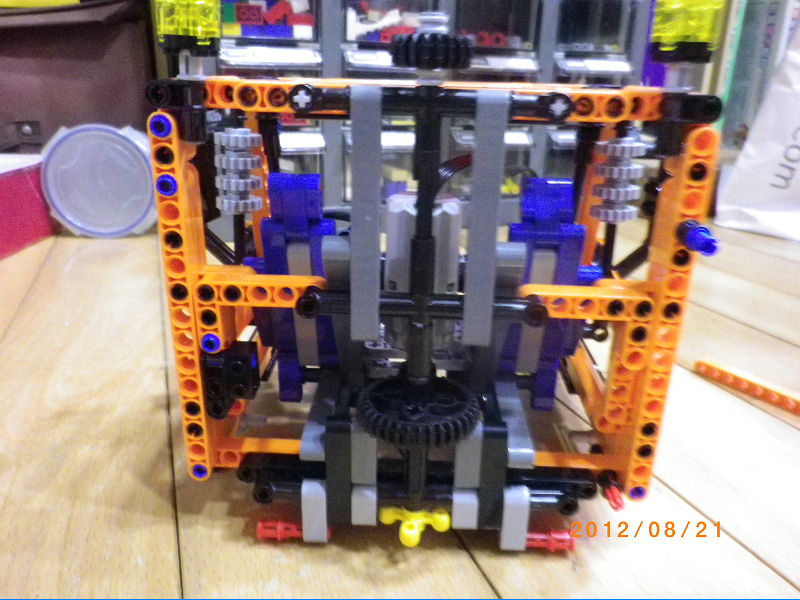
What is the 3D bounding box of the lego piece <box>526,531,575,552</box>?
[{"bbox_3d":[0.045,0.079,0.214,0.023,0.006,0.006,2,22,2],"label":"lego piece"}]

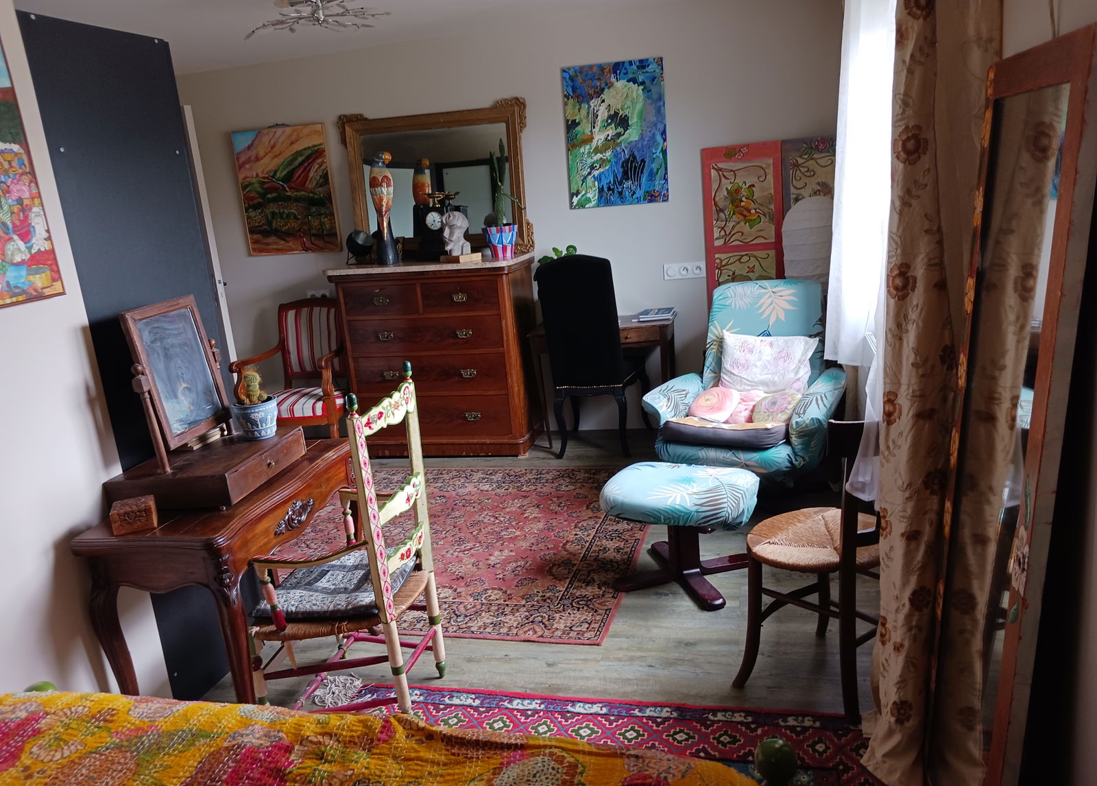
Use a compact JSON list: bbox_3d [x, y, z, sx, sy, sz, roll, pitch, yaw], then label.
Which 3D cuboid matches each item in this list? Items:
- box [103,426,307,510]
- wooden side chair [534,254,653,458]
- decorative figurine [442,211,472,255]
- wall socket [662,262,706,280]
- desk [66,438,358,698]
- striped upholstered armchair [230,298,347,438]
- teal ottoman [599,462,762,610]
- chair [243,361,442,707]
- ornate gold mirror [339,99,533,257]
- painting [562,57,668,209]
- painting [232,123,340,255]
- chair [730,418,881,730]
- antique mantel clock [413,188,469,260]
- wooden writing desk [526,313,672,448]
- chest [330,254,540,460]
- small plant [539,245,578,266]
[{"bbox_3d":[-0.938,0.210,2.414,0.325,0.093,0.422,-2,15,14],"label":"box"},{"bbox_3d":[0.257,-0.225,4.587,0.480,1.080,0.650,-1,14,15],"label":"wooden side chair"},{"bbox_3d":[-0.484,-0.836,4.494,0.150,0.234,0.125,-15,18,-34],"label":"decorative figurine"},{"bbox_3d":[0.739,-0.662,4.638,0.223,0.081,0.016,-2,15,14],"label":"wall socket"},{"bbox_3d":[-0.842,0.592,2.516,0.434,0.710,0.805,-2,15,14],"label":"desk"},{"bbox_3d":[-1.385,-0.060,4.880,0.600,0.900,0.610,-3,14,10],"label":"striped upholstered armchair"},{"bbox_3d":[0.487,0.483,3.090,0.540,0.375,0.420,4,16,32],"label":"teal ottoman"},{"bbox_3d":[-0.564,0.416,2.449,0.500,0.980,0.550,0,14,19],"label":"chair"},{"bbox_3d":[-0.621,-1.162,4.751,1.091,0.813,0.070,-2,9,14],"label":"ornate gold mirror"},{"bbox_3d":[0.354,-1.359,4.521,0.530,0.725,0.030,-2,15,14],"label":"painting"},{"bbox_3d":[-1.562,-1.188,5.082,0.600,0.728,0.030,-2,14,13],"label":"painting"},{"bbox_3d":[0.767,0.424,2.335,0.420,0.840,0.440,-16,18,-36],"label":"chair"},{"bbox_3d":[-0.629,-0.913,4.689,0.195,0.367,0.140,-2,15,14],"label":"antique mantel clock"},{"bbox_3d":[0.328,-0.061,4.762,0.780,0.670,0.370,-2,14,13],"label":"wooden writing desk"},{"bbox_3d":[-0.583,-0.211,4.821,1.056,1.060,0.500,-2,15,14],"label":"chest"},{"bbox_3d":[0.043,-0.586,4.684,0.280,0.420,0.260,-2,14,13],"label":"small plant"}]

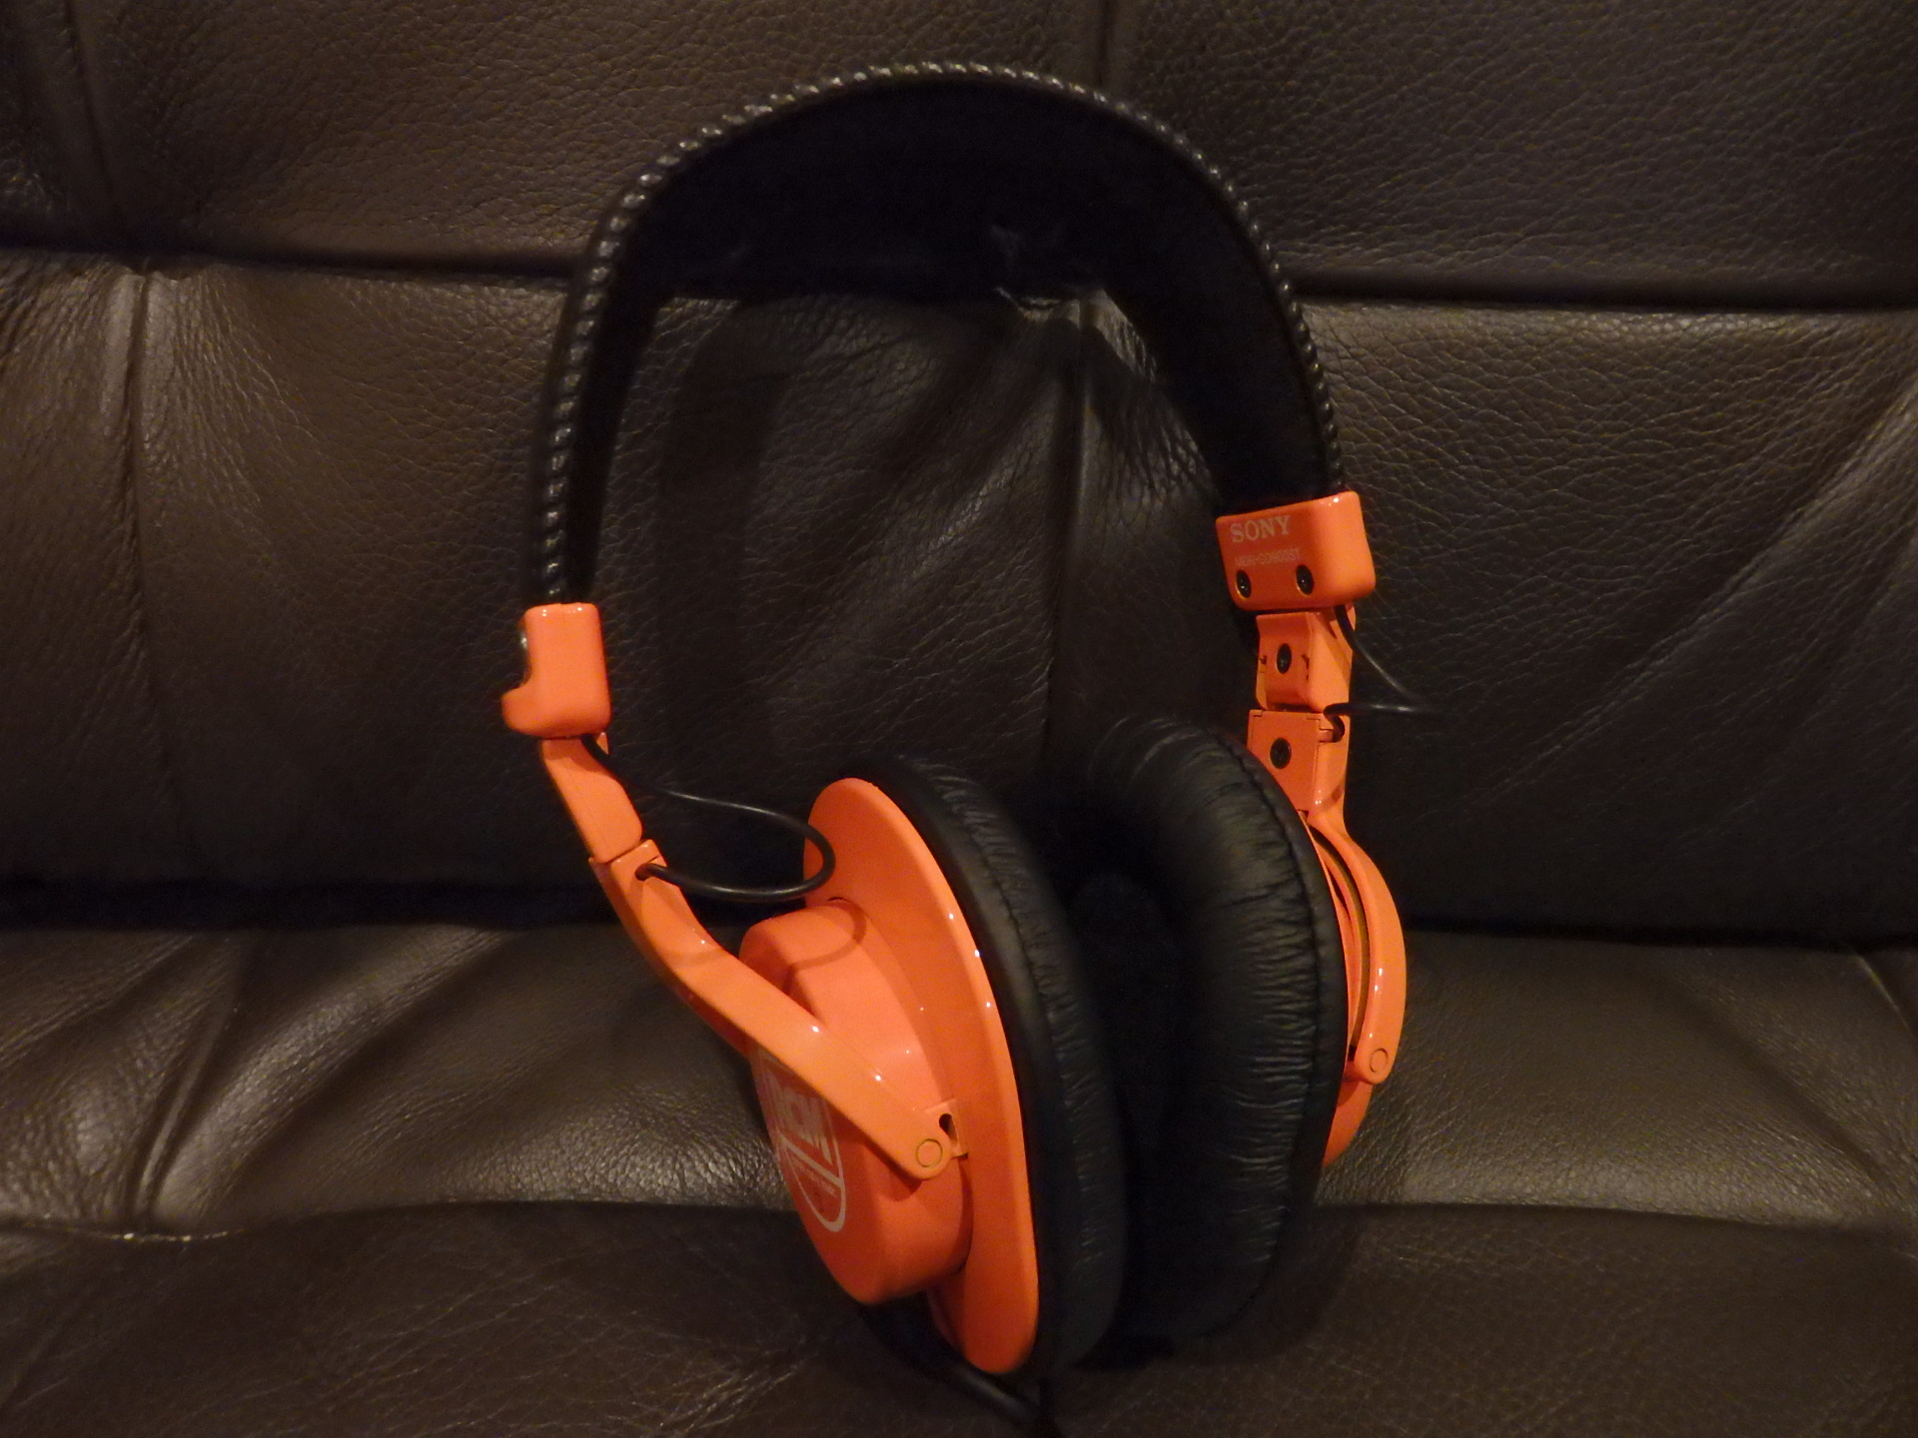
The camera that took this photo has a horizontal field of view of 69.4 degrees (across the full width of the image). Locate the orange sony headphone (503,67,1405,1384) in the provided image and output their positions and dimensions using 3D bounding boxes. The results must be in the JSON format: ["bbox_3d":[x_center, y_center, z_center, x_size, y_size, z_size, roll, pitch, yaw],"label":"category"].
[{"bbox_3d":[0.006,0.007,0.232,0.153,0.216,0.088,-10,6,-23],"label":"orange sony headphone"}]

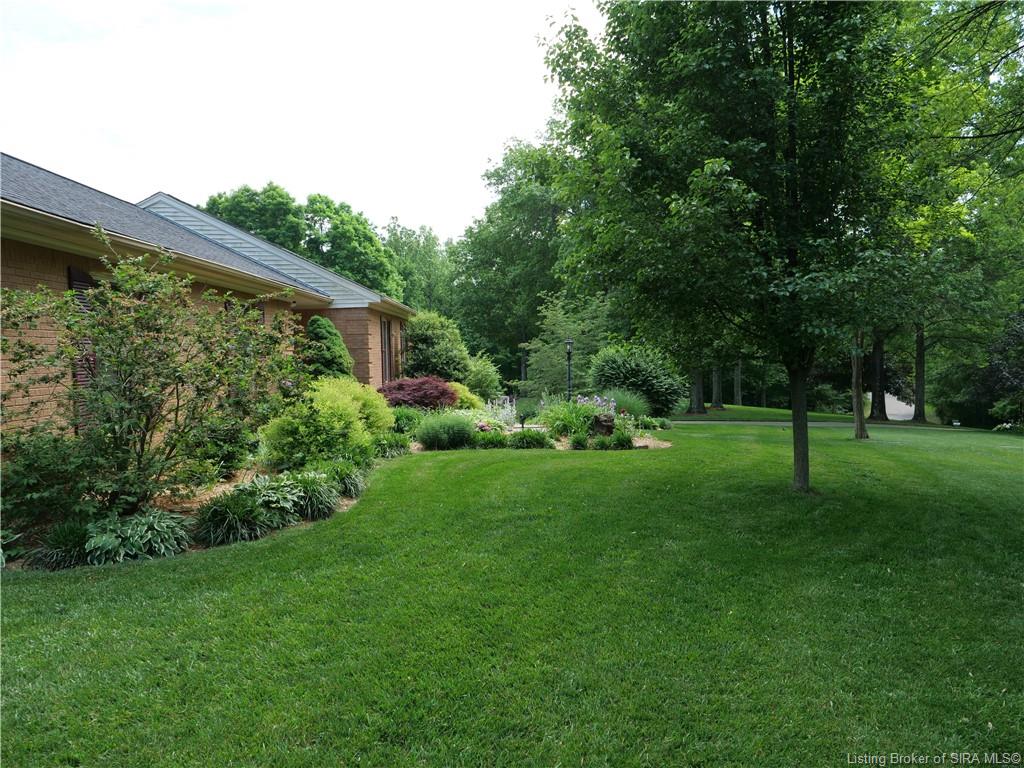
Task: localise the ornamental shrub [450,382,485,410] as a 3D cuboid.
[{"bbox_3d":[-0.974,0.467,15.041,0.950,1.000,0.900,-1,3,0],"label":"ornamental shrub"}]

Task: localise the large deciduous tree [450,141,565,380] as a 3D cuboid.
[{"bbox_3d":[0.629,-6.747,41.716,8.600,14.886,8.000,-1,3,0],"label":"large deciduous tree"}]

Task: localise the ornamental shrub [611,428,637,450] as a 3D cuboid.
[{"bbox_3d":[1.794,0.889,11.410,0.410,0.348,0.380,-1,3,0],"label":"ornamental shrub"}]

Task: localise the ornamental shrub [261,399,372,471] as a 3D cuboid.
[{"bbox_3d":[-2.834,0.686,10.244,1.480,1.013,1.300,-1,3,0],"label":"ornamental shrub"}]

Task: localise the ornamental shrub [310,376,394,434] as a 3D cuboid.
[{"bbox_3d":[-2.419,0.521,10.700,1.300,1.150,1.250,0,3,0],"label":"ornamental shrub"}]

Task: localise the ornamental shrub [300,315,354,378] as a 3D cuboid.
[{"bbox_3d":[-3.374,-0.172,12.904,1.300,2.175,1.250,-1,3,0],"label":"ornamental shrub"}]

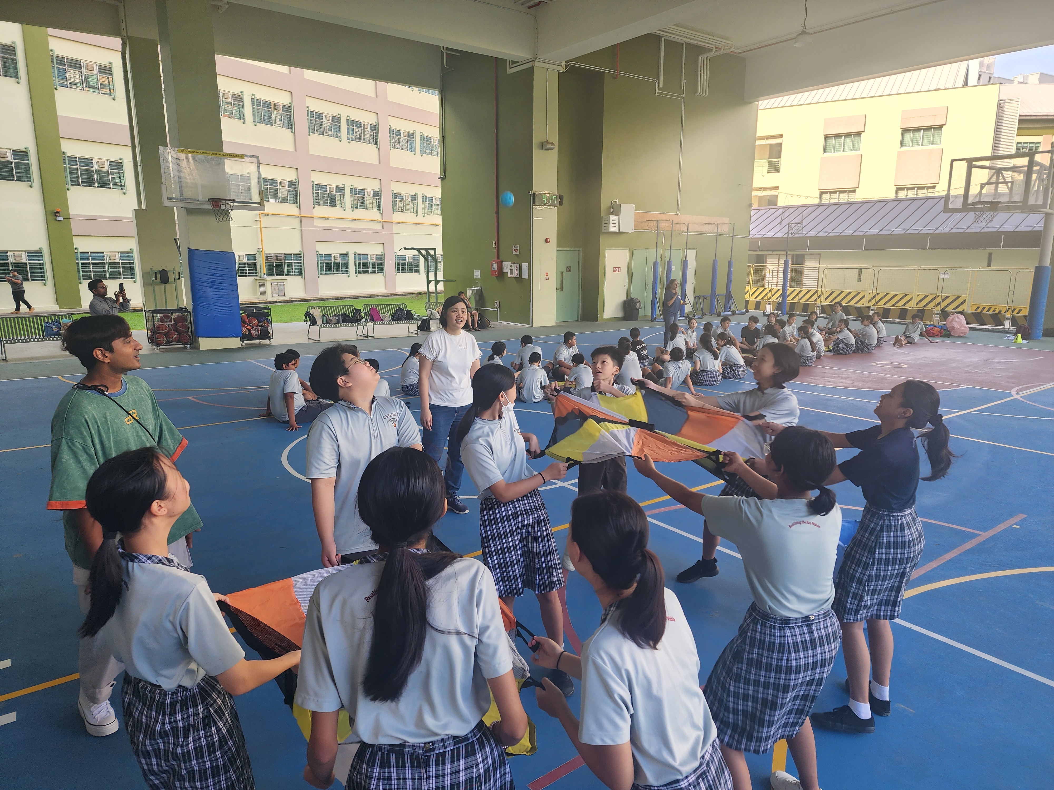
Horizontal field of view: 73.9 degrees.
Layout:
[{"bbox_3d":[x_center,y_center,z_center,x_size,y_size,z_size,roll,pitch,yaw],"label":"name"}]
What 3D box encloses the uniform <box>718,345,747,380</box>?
[{"bbox_3d":[3.433,-0.581,11.695,0.480,0.550,0.430,11,15,43],"label":"uniform"}]

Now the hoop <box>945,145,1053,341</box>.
[{"bbox_3d":[10.809,-3.100,15.503,4.150,3.970,1.820,-8,14,-36],"label":"hoop"}]

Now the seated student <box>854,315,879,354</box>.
[{"bbox_3d":[7.134,-1.303,14.759,0.640,0.790,0.450,6,13,29],"label":"seated student"}]

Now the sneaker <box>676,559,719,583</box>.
[{"bbox_3d":[1.045,1.066,4.313,0.265,0.120,0.100,-2,12,-12],"label":"sneaker"}]

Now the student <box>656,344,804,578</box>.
[{"bbox_3d":[1.222,0.399,4.365,0.920,1.460,0.480,-6,12,-27],"label":"student"}]

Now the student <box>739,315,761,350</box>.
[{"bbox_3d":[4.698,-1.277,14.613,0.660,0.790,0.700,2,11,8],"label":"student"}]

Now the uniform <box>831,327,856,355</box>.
[{"bbox_3d":[6.650,-1.173,14.714,0.500,0.550,0.430,7,13,31],"label":"uniform"}]

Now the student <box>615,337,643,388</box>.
[{"bbox_3d":[1.512,-0.447,10.108,0.480,0.810,0.680,-8,14,-34],"label":"student"}]

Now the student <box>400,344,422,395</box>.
[{"bbox_3d":[-1.398,-0.381,9.920,0.720,0.730,0.460,-9,15,-39],"label":"student"}]

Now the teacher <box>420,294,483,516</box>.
[{"bbox_3d":[-0.613,0.050,5.607,0.520,1.660,0.360,-5,12,-23],"label":"teacher"}]

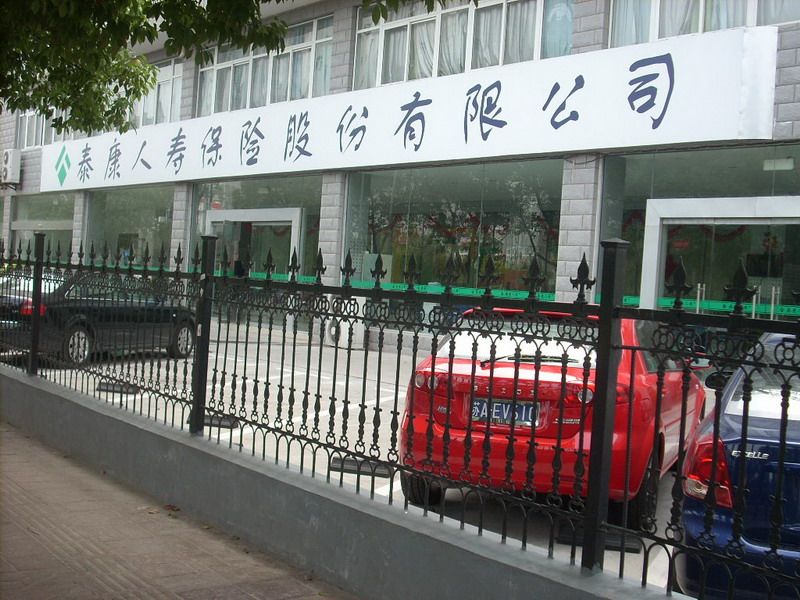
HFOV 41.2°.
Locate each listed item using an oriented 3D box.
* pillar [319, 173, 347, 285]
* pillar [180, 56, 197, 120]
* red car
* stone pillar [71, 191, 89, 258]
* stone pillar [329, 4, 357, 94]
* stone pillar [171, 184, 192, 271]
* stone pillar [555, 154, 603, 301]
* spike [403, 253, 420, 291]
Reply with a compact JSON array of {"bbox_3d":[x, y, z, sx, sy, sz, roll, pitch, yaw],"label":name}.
[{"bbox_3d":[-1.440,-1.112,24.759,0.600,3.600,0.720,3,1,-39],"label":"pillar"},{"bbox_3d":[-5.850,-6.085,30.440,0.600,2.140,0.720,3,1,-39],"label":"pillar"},{"bbox_3d":[1.417,0.772,8.392,1.725,1.445,4.295,4,1,22],"label":"red car"},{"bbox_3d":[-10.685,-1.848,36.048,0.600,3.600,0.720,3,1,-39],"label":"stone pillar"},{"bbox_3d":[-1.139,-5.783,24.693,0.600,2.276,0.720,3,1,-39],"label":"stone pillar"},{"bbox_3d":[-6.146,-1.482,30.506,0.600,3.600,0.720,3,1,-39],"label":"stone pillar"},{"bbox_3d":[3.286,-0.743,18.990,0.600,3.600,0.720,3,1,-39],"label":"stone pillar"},{"bbox_3d":[0.057,-0.130,5.100,0.040,0.180,0.120,3,1,-36],"label":"spike"}]

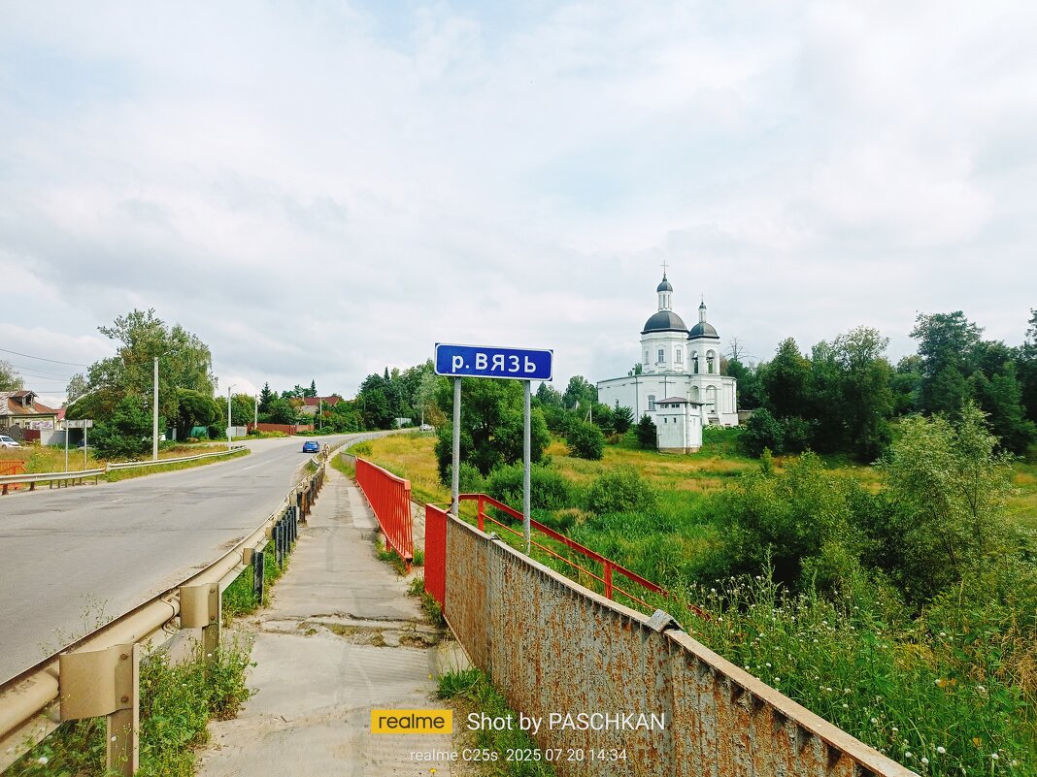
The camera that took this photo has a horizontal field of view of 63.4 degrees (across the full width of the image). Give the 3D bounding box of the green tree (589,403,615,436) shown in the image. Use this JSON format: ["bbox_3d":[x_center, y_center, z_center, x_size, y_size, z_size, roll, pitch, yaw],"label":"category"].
[{"bbox_3d":[12.668,4.741,128.000,3.737,5.227,3.737,0,-3,0],"label":"green tree"}]

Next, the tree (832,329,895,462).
[{"bbox_3d":[41.151,0.579,100.000,6.962,15.655,6.962,0,-3,0],"label":"tree"}]

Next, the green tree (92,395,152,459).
[{"bbox_3d":[-30.740,2.970,65.000,4.660,5.040,4.520,0,-3,0],"label":"green tree"}]

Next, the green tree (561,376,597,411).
[{"bbox_3d":[11.940,1.720,165.000,6.880,8.790,6.880,0,-3,0],"label":"green tree"}]

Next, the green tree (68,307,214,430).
[{"bbox_3d":[-37.775,-1.167,84.000,14.525,13.340,13.072,0,-3,0],"label":"green tree"}]

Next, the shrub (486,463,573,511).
[{"bbox_3d":[0.506,4.465,38.000,3.840,2.198,3.456,0,-3,0],"label":"shrub"}]

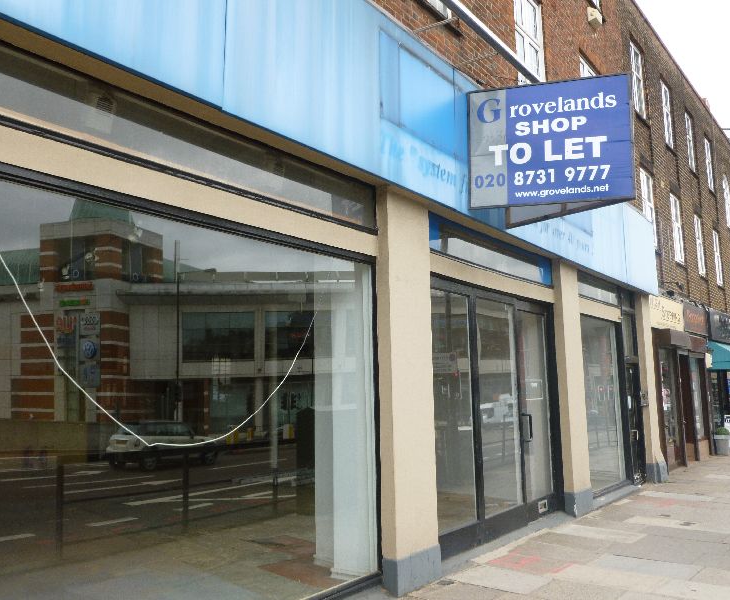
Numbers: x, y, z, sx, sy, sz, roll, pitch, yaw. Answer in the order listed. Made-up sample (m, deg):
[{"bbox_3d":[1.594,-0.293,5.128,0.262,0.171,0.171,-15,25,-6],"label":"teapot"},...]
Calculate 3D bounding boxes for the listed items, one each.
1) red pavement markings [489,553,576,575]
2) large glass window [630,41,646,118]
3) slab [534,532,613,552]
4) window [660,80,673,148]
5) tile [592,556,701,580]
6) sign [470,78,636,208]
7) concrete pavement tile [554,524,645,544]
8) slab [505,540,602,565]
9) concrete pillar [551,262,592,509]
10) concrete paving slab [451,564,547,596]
[{"bbox_3d":[1.672,2.734,6.635,0.756,0.055,0.569,-7,-10,38],"label":"red pavement markings"},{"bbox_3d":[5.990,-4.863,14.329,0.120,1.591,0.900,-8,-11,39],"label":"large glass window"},{"bbox_3d":[2.193,2.566,6.795,0.688,0.050,0.536,-7,-10,37],"label":"slab"},{"bbox_3d":[7.368,-4.495,15.776,0.100,1.568,0.808,-7,-10,37],"label":"window"},{"bbox_3d":[2.517,2.424,5.816,0.824,0.050,0.541,-7,-10,37],"label":"tile"},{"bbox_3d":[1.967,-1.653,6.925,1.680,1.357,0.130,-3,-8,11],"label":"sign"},{"bbox_3d":[2.602,2.611,7.154,0.832,0.050,0.536,-7,-10,37],"label":"concrete pavement tile"},{"bbox_3d":[2.074,2.793,7.088,0.887,0.055,0.624,-7,-10,38],"label":"slab"},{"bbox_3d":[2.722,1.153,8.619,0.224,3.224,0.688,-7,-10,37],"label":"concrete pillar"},{"bbox_3d":[1.159,2.401,5.521,0.712,0.050,0.536,-7,-10,37],"label":"concrete paving slab"}]

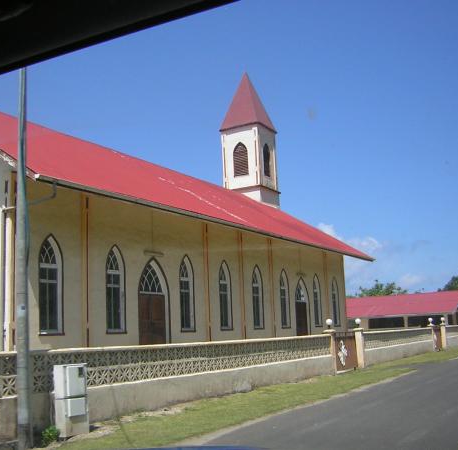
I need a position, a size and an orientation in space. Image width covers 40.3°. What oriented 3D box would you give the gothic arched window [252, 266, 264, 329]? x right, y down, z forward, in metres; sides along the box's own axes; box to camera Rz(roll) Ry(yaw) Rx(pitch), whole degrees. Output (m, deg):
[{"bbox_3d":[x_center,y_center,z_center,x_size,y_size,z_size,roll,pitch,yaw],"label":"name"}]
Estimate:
[{"bbox_3d":[1.081,2.829,24.431,0.220,2.484,0.864,-8,-11,30],"label":"gothic arched window"}]

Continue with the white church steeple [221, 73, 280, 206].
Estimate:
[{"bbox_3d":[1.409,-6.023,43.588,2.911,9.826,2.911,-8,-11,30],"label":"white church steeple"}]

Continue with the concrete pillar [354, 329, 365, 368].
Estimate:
[{"bbox_3d":[4.474,4.195,21.269,0.300,1.320,0.300,-8,-11,30],"label":"concrete pillar"}]

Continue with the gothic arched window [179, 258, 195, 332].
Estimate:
[{"bbox_3d":[-1.417,2.214,20.283,0.220,2.484,0.864,-8,-11,30],"label":"gothic arched window"}]

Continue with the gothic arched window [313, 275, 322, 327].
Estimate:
[{"bbox_3d":[4.605,3.993,32.918,0.200,2.758,0.924,-8,-12,30],"label":"gothic arched window"}]

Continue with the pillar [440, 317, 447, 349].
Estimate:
[{"bbox_3d":[10.323,5.210,29.960,0.280,1.500,0.280,-8,-11,30],"label":"pillar"}]

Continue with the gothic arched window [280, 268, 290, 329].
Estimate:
[{"bbox_3d":[2.297,3.128,26.451,0.220,2.484,0.864,-8,-11,30],"label":"gothic arched window"}]

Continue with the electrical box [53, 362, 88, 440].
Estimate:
[{"bbox_3d":[-2.061,2.291,8.162,0.240,0.900,0.420,-8,-11,30],"label":"electrical box"}]

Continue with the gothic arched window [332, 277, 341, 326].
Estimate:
[{"bbox_3d":[5.949,4.321,35.107,0.200,2.758,0.924,-8,-12,30],"label":"gothic arched window"}]

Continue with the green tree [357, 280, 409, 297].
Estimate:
[{"bbox_3d":[20.933,11.270,84.354,8.000,7.539,7.500,-5,-10,13],"label":"green tree"}]

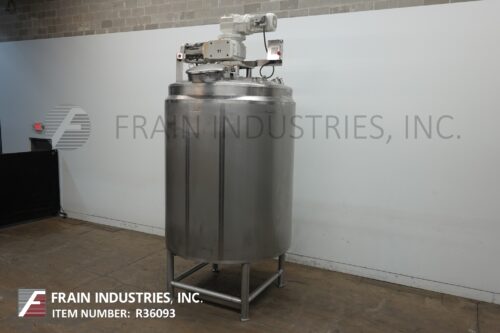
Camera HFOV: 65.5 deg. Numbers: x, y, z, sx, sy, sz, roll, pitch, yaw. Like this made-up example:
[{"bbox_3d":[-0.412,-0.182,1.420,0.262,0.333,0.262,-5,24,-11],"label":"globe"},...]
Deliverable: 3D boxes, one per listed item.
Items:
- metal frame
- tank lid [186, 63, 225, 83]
[{"bbox_3d":[-0.373,1.794,6.847,1.530,0.870,1.530,6,9,27],"label":"metal frame"},{"bbox_3d":[-0.650,-1.382,5.688,0.560,0.220,0.560,-2,19,1],"label":"tank lid"}]

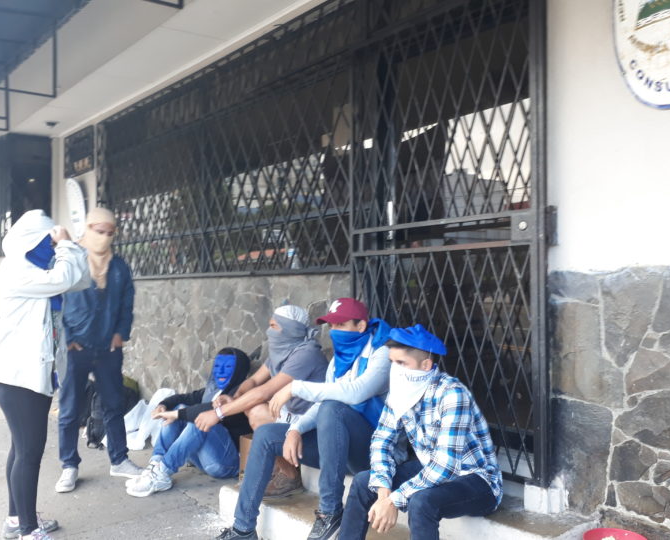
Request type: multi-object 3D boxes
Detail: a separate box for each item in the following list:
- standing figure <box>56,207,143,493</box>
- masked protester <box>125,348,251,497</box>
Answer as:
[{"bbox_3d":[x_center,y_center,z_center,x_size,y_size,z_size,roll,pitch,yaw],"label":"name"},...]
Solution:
[{"bbox_3d":[-1.468,0.463,3.536,0.530,1.700,0.380,1,-3,-25],"label":"standing figure"},{"bbox_3d":[-0.899,0.898,3.498,0.800,0.830,0.500,2,-3,-34],"label":"masked protester"}]

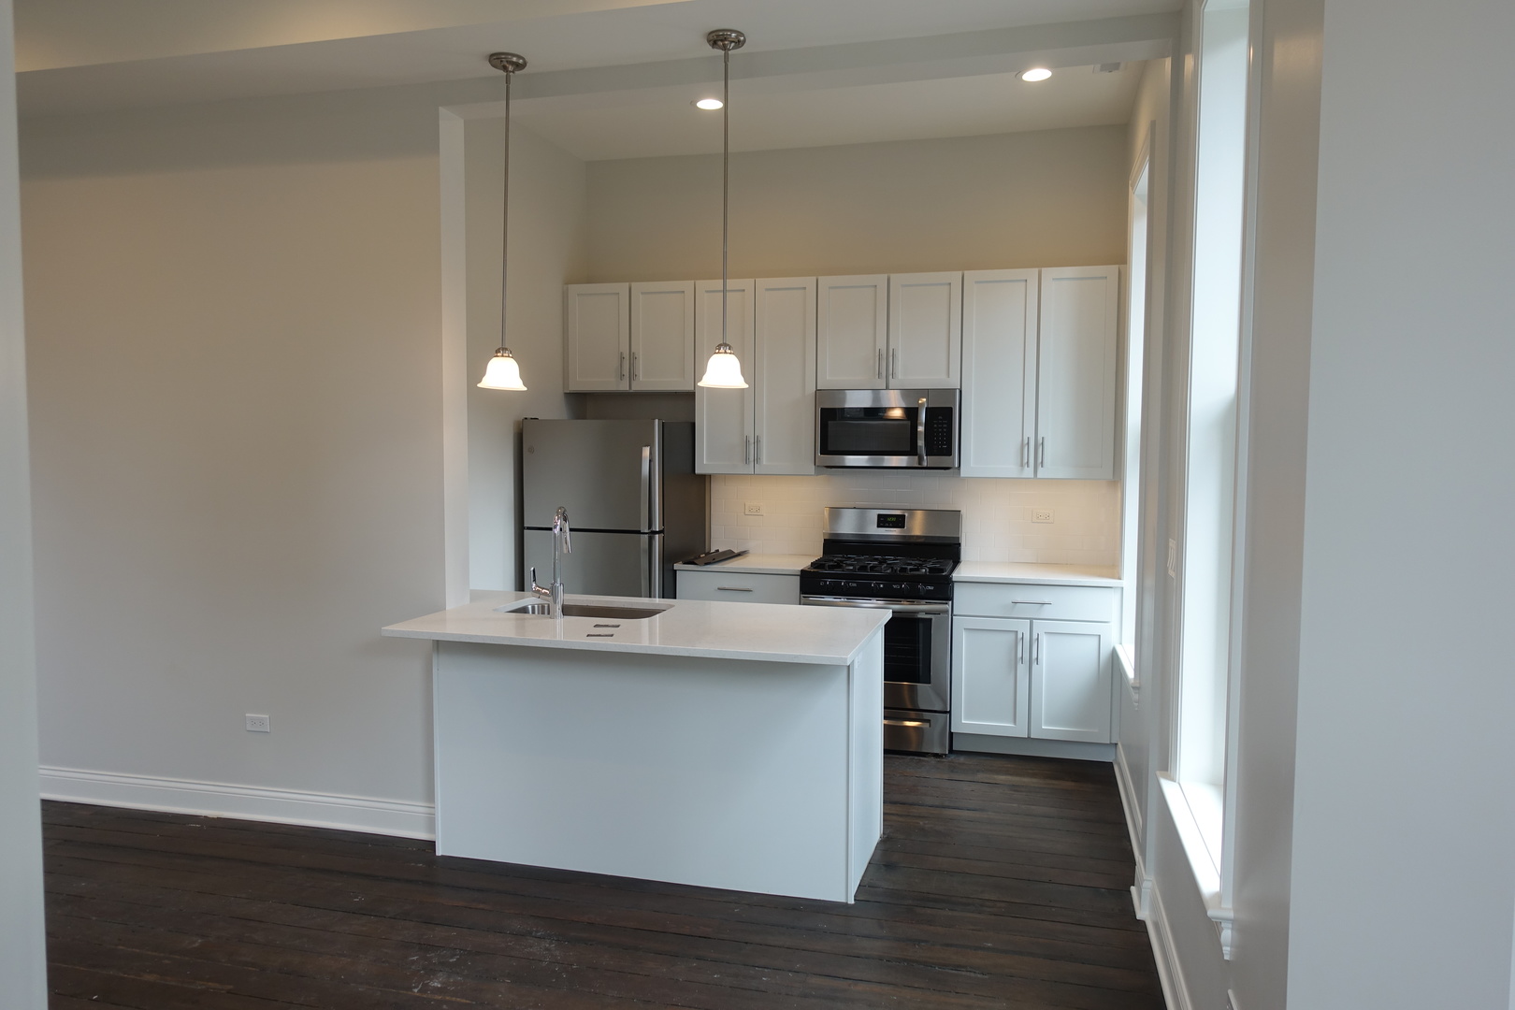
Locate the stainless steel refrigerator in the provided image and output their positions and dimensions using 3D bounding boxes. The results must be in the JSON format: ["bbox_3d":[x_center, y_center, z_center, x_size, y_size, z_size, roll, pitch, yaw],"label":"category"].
[{"bbox_3d":[-0.775,0.369,5.657,0.757,1.681,0.820,1,3,15],"label":"stainless steel refrigerator"}]

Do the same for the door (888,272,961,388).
[{"bbox_3d":[0.874,-0.903,5.255,0.379,0.599,0.030,1,4,15],"label":"door"}]

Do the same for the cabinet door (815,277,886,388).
[{"bbox_3d":[0.507,-0.911,5.354,0.376,0.599,0.030,1,4,15],"label":"cabinet door"}]

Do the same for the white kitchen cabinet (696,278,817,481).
[{"bbox_3d":[0.026,-0.707,5.687,0.686,1.069,0.335,1,3,15],"label":"white kitchen cabinet"}]

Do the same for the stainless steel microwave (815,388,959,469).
[{"bbox_3d":[0.724,-0.405,5.479,0.752,0.411,0.411,1,3,15],"label":"stainless steel microwave"}]

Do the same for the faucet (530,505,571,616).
[{"bbox_3d":[-0.762,0.201,3.744,0.135,0.395,0.220,1,3,3],"label":"faucet"}]

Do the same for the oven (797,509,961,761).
[{"bbox_3d":[0.662,0.636,5.363,0.760,1.191,0.695,1,3,15],"label":"oven"}]

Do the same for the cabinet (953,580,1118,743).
[{"bbox_3d":[1.425,0.795,5.214,0.773,0.865,0.615,1,3,15],"label":"cabinet"}]

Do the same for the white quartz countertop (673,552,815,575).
[{"bbox_3d":[-0.025,0.322,5.598,0.691,0.030,0.645,1,3,15],"label":"white quartz countertop"}]

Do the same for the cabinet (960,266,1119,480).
[{"bbox_3d":[1.470,-0.676,5.305,0.764,1.069,0.335,1,3,15],"label":"cabinet"}]

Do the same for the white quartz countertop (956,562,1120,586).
[{"bbox_3d":[1.434,0.351,5.174,0.797,0.031,0.647,1,3,15],"label":"white quartz countertop"}]

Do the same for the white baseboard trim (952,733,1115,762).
[{"bbox_3d":[1.381,1.207,5.064,0.787,0.104,0.019,1,3,15],"label":"white baseboard trim"}]

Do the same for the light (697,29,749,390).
[{"bbox_3d":[-0.105,-0.967,3.357,0.168,1.150,0.168,0,3,0],"label":"light"}]

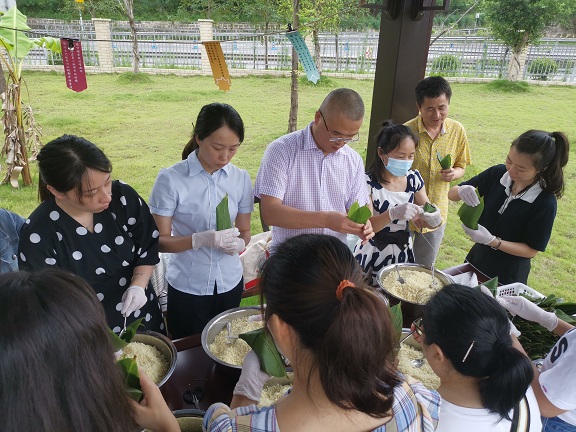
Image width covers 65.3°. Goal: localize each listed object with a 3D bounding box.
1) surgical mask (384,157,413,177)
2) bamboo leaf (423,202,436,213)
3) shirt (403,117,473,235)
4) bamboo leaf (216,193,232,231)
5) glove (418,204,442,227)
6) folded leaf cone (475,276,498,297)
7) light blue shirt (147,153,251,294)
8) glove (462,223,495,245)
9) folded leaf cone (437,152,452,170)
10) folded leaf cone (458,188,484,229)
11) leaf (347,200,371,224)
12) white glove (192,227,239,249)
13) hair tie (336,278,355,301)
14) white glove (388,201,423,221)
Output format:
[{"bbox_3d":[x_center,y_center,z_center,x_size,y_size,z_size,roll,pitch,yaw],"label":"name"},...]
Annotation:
[{"bbox_3d":[0.521,-0.234,2.120,0.140,0.095,0.075,-6,41,-17],"label":"surgical mask"},{"bbox_3d":[0.639,-0.034,2.030,0.065,0.060,0.065,6,23,10],"label":"bamboo leaf"},{"bbox_3d":[0.843,-0.254,2.620,0.450,0.670,0.280,10,24,18],"label":"shirt"},{"bbox_3d":[-0.229,-0.007,1.620,0.060,0.155,0.045,-6,24,-18],"label":"bamboo leaf"},{"bbox_3d":[0.647,-0.002,2.040,0.090,0.085,0.120,22,31,40],"label":"glove"},{"bbox_3d":[0.644,0.231,1.450,0.085,0.075,0.050,2,23,0],"label":"folded leaf cone"},{"bbox_3d":[-0.358,0.010,1.860,0.420,0.580,0.250,-10,25,-26],"label":"light blue shirt"},{"bbox_3d":[0.840,0.077,1.980,0.160,0.070,0.085,15,27,-9],"label":"glove"},{"bbox_3d":[0.801,-0.271,2.300,0.080,0.105,0.065,6,18,10],"label":"folded leaf cone"},{"bbox_3d":[0.809,-0.033,1.980,0.115,0.170,0.075,18,16,23],"label":"folded leaf cone"},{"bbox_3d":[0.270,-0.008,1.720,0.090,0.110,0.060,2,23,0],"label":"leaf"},{"bbox_3d":[-0.261,0.083,1.620,0.165,0.075,0.085,10,24,20],"label":"white glove"},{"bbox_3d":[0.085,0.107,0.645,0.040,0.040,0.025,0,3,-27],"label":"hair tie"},{"bbox_3d":[0.533,-0.020,2.040,0.155,0.080,0.090,9,24,17],"label":"white glove"}]

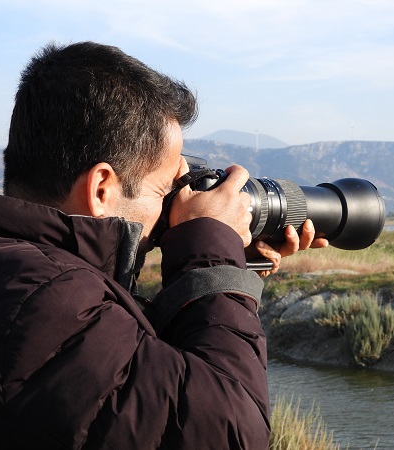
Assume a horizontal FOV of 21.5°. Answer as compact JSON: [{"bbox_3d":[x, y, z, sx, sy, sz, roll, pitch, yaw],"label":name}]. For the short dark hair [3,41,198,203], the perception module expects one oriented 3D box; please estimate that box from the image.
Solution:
[{"bbox_3d":[-0.109,-0.108,1.180,0.210,0.188,0.172,12,-4,-22],"label":"short dark hair"}]

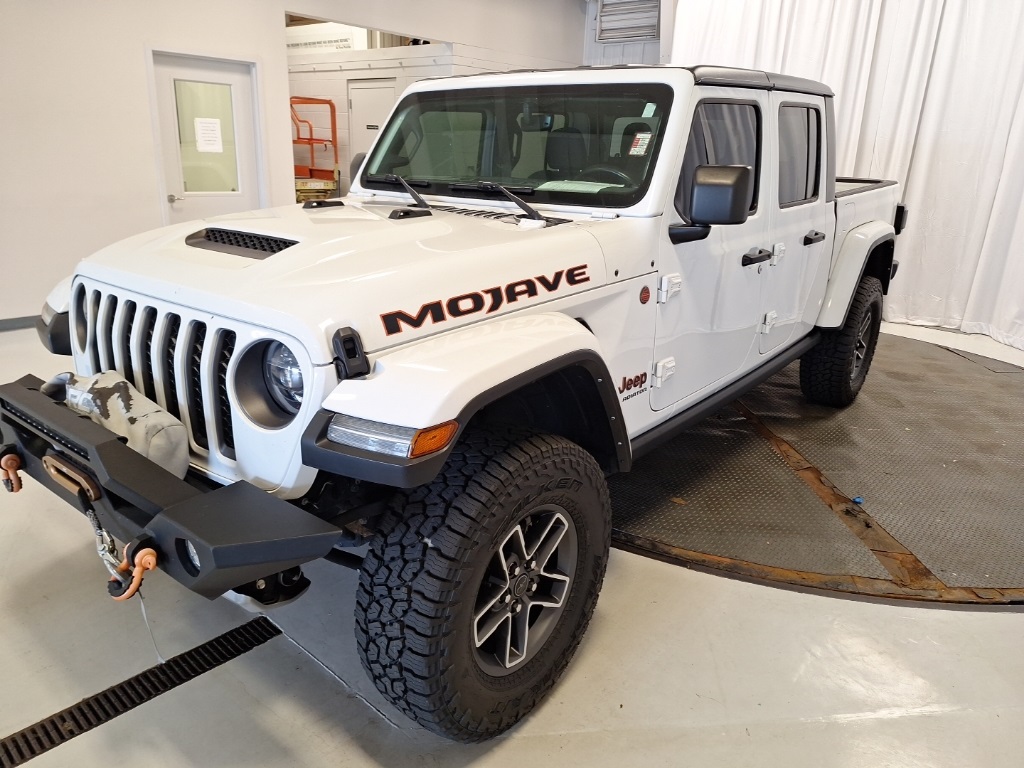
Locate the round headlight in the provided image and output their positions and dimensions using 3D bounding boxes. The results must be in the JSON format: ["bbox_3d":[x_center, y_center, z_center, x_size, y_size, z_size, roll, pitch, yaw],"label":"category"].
[{"bbox_3d":[-0.514,-0.017,1.614,0.210,0.210,0.090,15,23,37],"label":"round headlight"}]

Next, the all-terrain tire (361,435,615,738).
[{"bbox_3d":[-0.031,0.545,1.932,0.286,0.830,0.830,15,23,37],"label":"all-terrain tire"}]

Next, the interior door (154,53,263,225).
[{"bbox_3d":[-2.790,-1.955,6.500,0.930,2.130,0.080,-14,24,-40],"label":"interior door"}]

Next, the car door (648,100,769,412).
[{"bbox_3d":[0.811,-0.566,2.751,0.165,1.170,1.075,15,23,37],"label":"car door"}]

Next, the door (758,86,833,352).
[{"bbox_3d":[1.419,-0.803,3.451,0.165,1.225,0.820,15,23,37],"label":"door"}]

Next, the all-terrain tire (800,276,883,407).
[{"bbox_3d":[2.183,-0.293,4.492,0.286,0.830,0.830,15,23,37],"label":"all-terrain tire"}]

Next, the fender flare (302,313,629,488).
[{"bbox_3d":[-0.057,0.104,1.783,0.325,0.540,0.960,15,23,37],"label":"fender flare"}]

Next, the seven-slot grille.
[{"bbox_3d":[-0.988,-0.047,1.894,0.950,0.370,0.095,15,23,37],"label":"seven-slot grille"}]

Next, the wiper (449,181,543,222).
[{"bbox_3d":[-0.070,-0.705,2.598,0.610,0.105,0.170,15,23,37],"label":"wiper"}]

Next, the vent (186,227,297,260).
[{"bbox_3d":[-0.788,-0.410,1.984,0.470,0.055,0.125,15,23,37],"label":"vent"}]

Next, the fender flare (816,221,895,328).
[{"bbox_3d":[2.233,-0.755,4.316,0.165,0.600,1.140,15,23,37],"label":"fender flare"}]

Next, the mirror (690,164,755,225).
[{"bbox_3d":[0.701,-0.628,2.274,0.175,0.190,0.105,15,23,37],"label":"mirror"}]

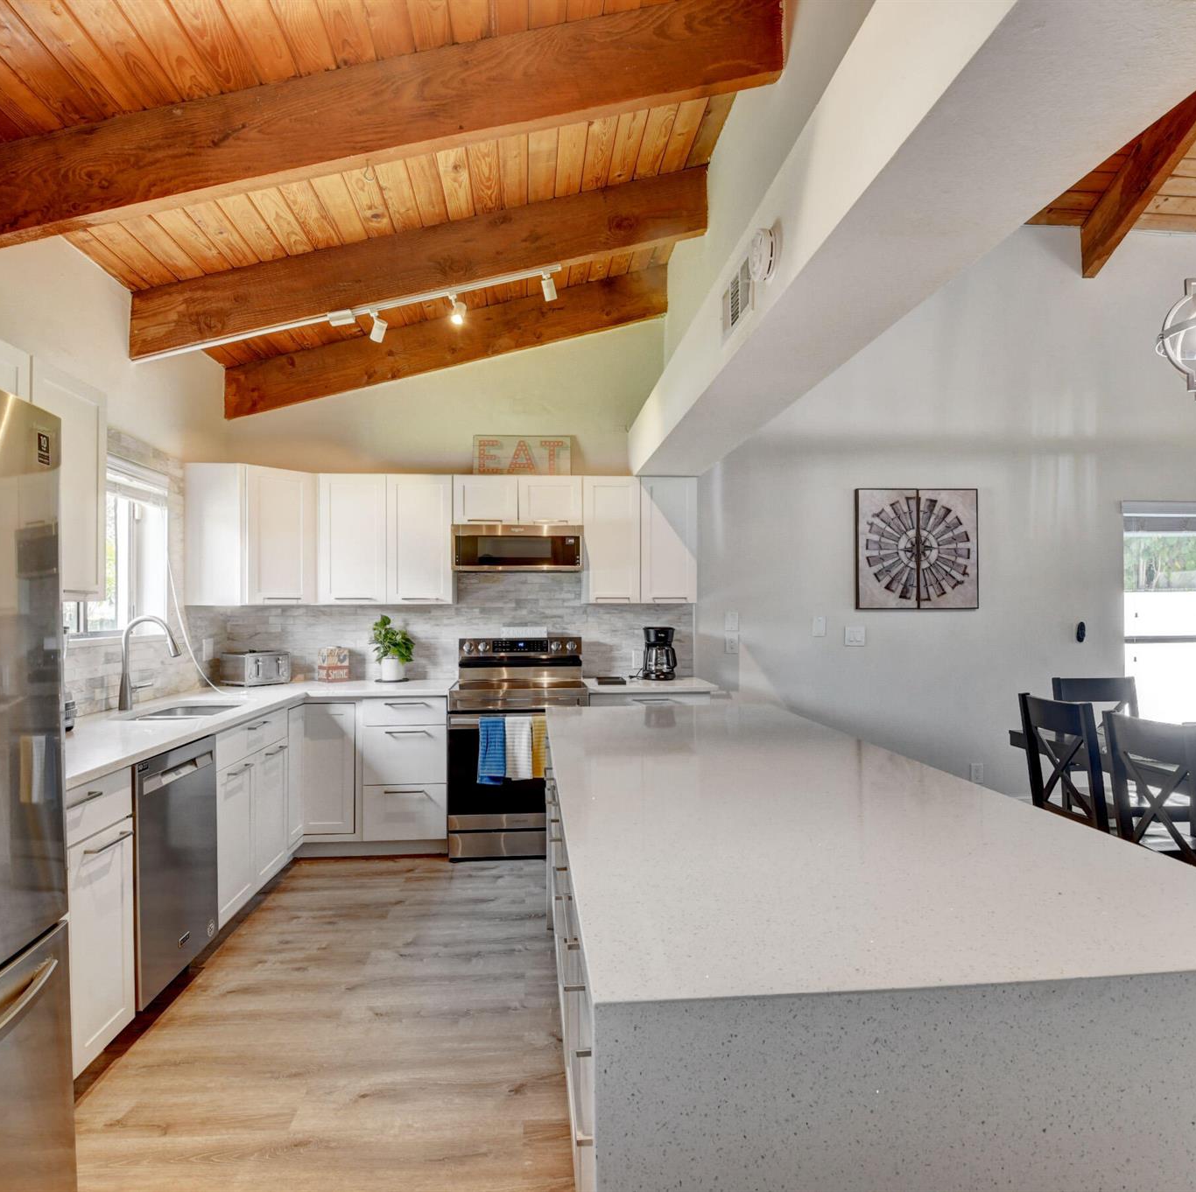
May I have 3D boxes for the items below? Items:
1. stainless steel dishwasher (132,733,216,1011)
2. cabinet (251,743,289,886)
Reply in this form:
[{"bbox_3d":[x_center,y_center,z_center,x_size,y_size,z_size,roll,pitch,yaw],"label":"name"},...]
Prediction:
[{"bbox_3d":[-1.690,0.915,2.490,0.615,0.816,0.600,0,-1,-5],"label":"stainless steel dishwasher"},{"bbox_3d":[-1.802,0.984,3.459,0.580,0.650,0.420,0,-1,-5],"label":"cabinet"}]

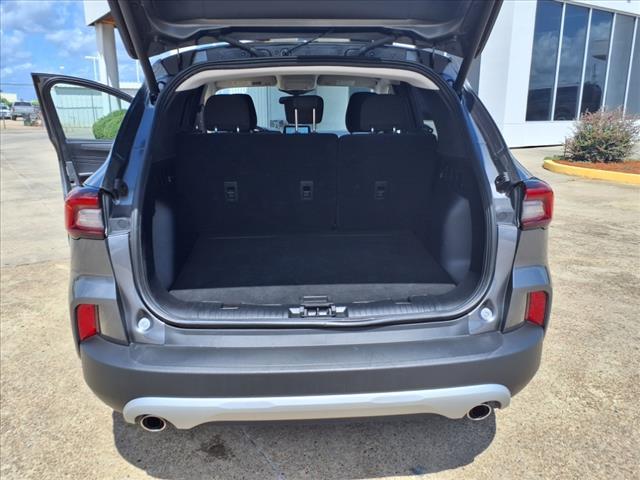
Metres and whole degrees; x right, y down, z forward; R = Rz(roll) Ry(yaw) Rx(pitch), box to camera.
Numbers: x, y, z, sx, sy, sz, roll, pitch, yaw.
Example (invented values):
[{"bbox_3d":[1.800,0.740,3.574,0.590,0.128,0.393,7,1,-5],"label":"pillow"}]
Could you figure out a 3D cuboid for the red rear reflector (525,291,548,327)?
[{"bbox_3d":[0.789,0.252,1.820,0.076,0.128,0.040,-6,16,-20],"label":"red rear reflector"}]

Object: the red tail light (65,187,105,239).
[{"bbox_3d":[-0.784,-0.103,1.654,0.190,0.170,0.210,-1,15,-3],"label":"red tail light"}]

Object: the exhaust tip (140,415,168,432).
[{"bbox_3d":[-0.573,0.618,1.758,0.088,0.070,0.130,-1,15,-3],"label":"exhaust tip"}]

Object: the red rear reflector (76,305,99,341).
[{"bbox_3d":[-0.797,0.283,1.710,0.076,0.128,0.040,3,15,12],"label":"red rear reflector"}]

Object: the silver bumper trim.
[{"bbox_3d":[0.003,0.552,1.740,1.400,0.145,0.190,-1,15,-3],"label":"silver bumper trim"}]

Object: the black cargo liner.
[{"bbox_3d":[-0.036,0.110,2.254,1.120,0.055,0.940,-1,15,-3],"label":"black cargo liner"}]

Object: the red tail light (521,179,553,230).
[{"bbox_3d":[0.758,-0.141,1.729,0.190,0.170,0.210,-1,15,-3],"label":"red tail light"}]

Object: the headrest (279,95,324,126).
[{"bbox_3d":[-0.077,-0.649,2.497,0.200,0.145,0.110,-1,15,-3],"label":"headrest"}]

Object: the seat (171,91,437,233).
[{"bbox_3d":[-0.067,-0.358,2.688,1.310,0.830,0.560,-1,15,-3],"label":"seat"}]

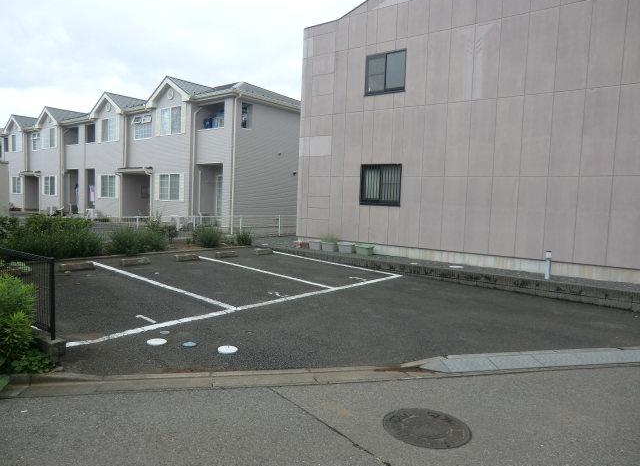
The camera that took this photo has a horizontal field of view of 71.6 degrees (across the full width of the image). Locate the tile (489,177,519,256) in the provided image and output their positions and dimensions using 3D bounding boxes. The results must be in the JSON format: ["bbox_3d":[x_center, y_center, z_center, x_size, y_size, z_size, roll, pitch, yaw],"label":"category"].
[{"bbox_3d":[4.346,-0.390,10.480,0.600,1.871,0.060,5,6,37],"label":"tile"}]

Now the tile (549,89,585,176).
[{"bbox_3d":[5.344,-2.145,9.594,0.600,1.827,0.060,5,6,37],"label":"tile"}]

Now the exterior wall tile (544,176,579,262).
[{"bbox_3d":[5.303,-0.291,9.763,0.600,1.881,0.050,5,6,37],"label":"exterior wall tile"}]

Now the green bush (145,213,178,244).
[{"bbox_3d":[-4.974,-0.138,13.912,1.050,0.920,0.850,0,5,-20],"label":"green bush"}]

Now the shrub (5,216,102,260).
[{"bbox_3d":[-6.354,0.068,10.616,2.050,0.950,1.100,-4,7,-44],"label":"shrub"}]

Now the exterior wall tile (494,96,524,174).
[{"bbox_3d":[4.389,-2.232,10.316,0.600,1.827,0.060,5,6,37],"label":"exterior wall tile"}]

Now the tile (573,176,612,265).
[{"bbox_3d":[5.778,-0.261,9.397,0.600,1.871,0.060,5,6,37],"label":"tile"}]

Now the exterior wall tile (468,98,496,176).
[{"bbox_3d":[3.913,-2.266,10.679,0.600,1.823,0.050,5,6,37],"label":"exterior wall tile"}]

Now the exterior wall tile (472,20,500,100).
[{"bbox_3d":[4.001,-4.117,10.625,0.607,1.817,0.050,5,6,36],"label":"exterior wall tile"}]

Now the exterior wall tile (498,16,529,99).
[{"bbox_3d":[4.431,-4.030,10.155,0.600,1.808,0.050,5,6,37],"label":"exterior wall tile"}]

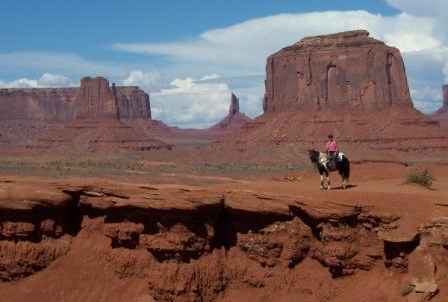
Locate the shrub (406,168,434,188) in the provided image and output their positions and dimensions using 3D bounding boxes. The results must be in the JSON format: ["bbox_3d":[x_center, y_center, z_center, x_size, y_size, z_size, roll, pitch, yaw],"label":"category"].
[{"bbox_3d":[8.701,1.187,51.000,1.220,0.820,1.100,0,1,0],"label":"shrub"}]

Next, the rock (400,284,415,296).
[{"bbox_3d":[5.257,3.968,33.000,0.380,0.310,0.340,0,1,0],"label":"rock"}]

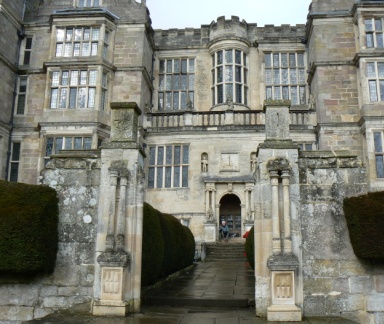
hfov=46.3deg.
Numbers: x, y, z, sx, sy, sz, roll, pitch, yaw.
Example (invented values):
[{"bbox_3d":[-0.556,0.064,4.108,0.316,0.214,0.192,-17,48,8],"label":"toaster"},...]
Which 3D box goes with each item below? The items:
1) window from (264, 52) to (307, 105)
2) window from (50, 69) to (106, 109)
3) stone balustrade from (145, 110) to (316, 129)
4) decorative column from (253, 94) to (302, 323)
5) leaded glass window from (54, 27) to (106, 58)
[{"bbox_3d":[6.179,-5.533,29.760,2.600,3.850,0.300,-1,-13,5],"label":"window"},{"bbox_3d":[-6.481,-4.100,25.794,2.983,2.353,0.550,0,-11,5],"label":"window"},{"bbox_3d":[2.267,-2.506,26.962,10.075,1.160,0.400,0,-11,5],"label":"stone balustrade"},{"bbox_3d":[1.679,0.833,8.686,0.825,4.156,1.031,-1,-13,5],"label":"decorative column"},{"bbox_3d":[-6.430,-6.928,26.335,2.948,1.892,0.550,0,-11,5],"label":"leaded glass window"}]

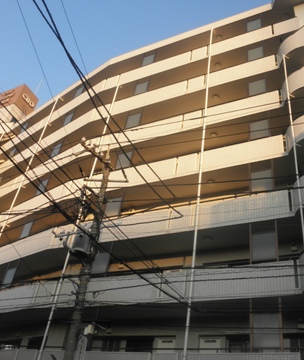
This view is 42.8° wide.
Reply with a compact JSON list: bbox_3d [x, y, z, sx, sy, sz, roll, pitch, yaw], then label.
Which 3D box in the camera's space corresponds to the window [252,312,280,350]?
[{"bbox_3d":[3.447,4.528,11.666,0.840,1.050,0.080,-11,-42,26],"label":"window"}]

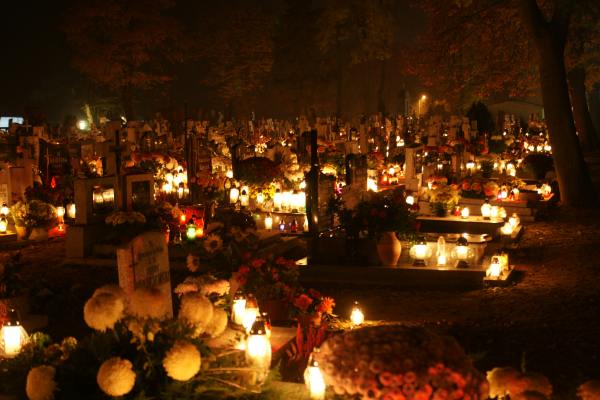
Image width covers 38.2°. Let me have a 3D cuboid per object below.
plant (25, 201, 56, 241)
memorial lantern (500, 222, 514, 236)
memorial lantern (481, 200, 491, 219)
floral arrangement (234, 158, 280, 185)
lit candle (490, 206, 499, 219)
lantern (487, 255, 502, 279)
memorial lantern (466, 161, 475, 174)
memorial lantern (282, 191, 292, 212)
[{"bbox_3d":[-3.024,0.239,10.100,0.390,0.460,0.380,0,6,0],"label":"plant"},{"bbox_3d":[2.436,0.347,10.200,0.120,0.175,0.120,0,6,0],"label":"memorial lantern"},{"bbox_3d":[2.382,0.115,11.100,0.130,0.235,0.130,0,5,0],"label":"memorial lantern"},{"bbox_3d":[-0.584,-0.384,11.900,0.620,0.440,0.600,0,6,0],"label":"floral arrangement"},{"bbox_3d":[2.514,0.162,11.200,0.100,0.175,0.100,2,6,20],"label":"lit candle"},{"bbox_3d":[1.840,0.636,8.200,0.130,0.205,0.130,2,6,20],"label":"lantern"},{"bbox_3d":[3.050,-0.581,15.500,0.140,0.250,0.140,0,6,0],"label":"memorial lantern"},{"bbox_3d":[-0.172,0.007,11.900,0.130,0.270,0.130,0,5,0],"label":"memorial lantern"}]

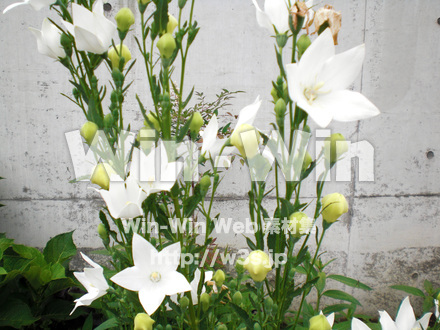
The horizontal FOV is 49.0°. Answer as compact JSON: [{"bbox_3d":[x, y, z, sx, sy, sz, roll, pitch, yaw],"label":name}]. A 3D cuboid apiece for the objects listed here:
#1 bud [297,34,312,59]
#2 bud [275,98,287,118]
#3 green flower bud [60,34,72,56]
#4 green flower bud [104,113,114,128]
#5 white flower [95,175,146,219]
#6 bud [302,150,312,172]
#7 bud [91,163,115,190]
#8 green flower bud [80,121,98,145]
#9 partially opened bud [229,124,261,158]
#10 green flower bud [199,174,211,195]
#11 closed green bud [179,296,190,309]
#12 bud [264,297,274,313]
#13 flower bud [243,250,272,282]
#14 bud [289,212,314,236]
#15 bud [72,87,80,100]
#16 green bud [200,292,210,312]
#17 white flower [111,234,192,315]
[{"bbox_3d":[0.087,-0.123,0.500,0.015,0.025,0.015,10,13,0],"label":"bud"},{"bbox_3d":[0.063,-0.059,0.500,0.012,0.021,0.012,0,13,0],"label":"bud"},{"bbox_3d":[-0.162,-0.127,0.510,0.012,0.025,0.012,-16,13,0],"label":"green flower bud"},{"bbox_3d":[-0.121,-0.049,0.530,0.010,0.018,0.010,3,13,0],"label":"green flower bud"},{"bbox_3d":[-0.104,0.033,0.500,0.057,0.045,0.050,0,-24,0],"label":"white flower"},{"bbox_3d":[0.090,-0.005,0.510,0.017,0.024,0.017,6,9,-1],"label":"bud"},{"bbox_3d":[-0.123,0.012,0.510,0.026,0.030,0.026,-11,-12,-2],"label":"bud"},{"bbox_3d":[-0.138,-0.034,0.510,0.018,0.024,0.018,-14,9,3],"label":"green flower bud"},{"bbox_3d":[0.025,-0.023,0.470,0.028,0.028,0.033,-30,64,-12],"label":"partially opened bud"},{"bbox_3d":[-0.017,0.022,0.550,0.012,0.023,0.012,12,13,0],"label":"green flower bud"},{"bbox_3d":[-0.041,0.162,0.570,0.012,0.015,0.012,5,13,0],"label":"closed green bud"},{"bbox_3d":[0.059,0.168,0.580,0.011,0.020,0.011,0,13,0],"label":"bud"},{"bbox_3d":[0.037,0.097,0.460,0.026,0.029,0.026,0,37,0],"label":"flower bud"},{"bbox_3d":[0.081,0.061,0.490,0.022,0.025,0.022,0,12,0],"label":"bud"},{"bbox_3d":[-0.158,-0.079,0.530,0.007,0.015,0.007,-16,13,0],"label":"bud"},{"bbox_3d":[-0.017,0.162,0.570,0.011,0.024,0.011,-3,13,0],"label":"green bud"},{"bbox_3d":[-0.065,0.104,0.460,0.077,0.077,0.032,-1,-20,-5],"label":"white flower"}]

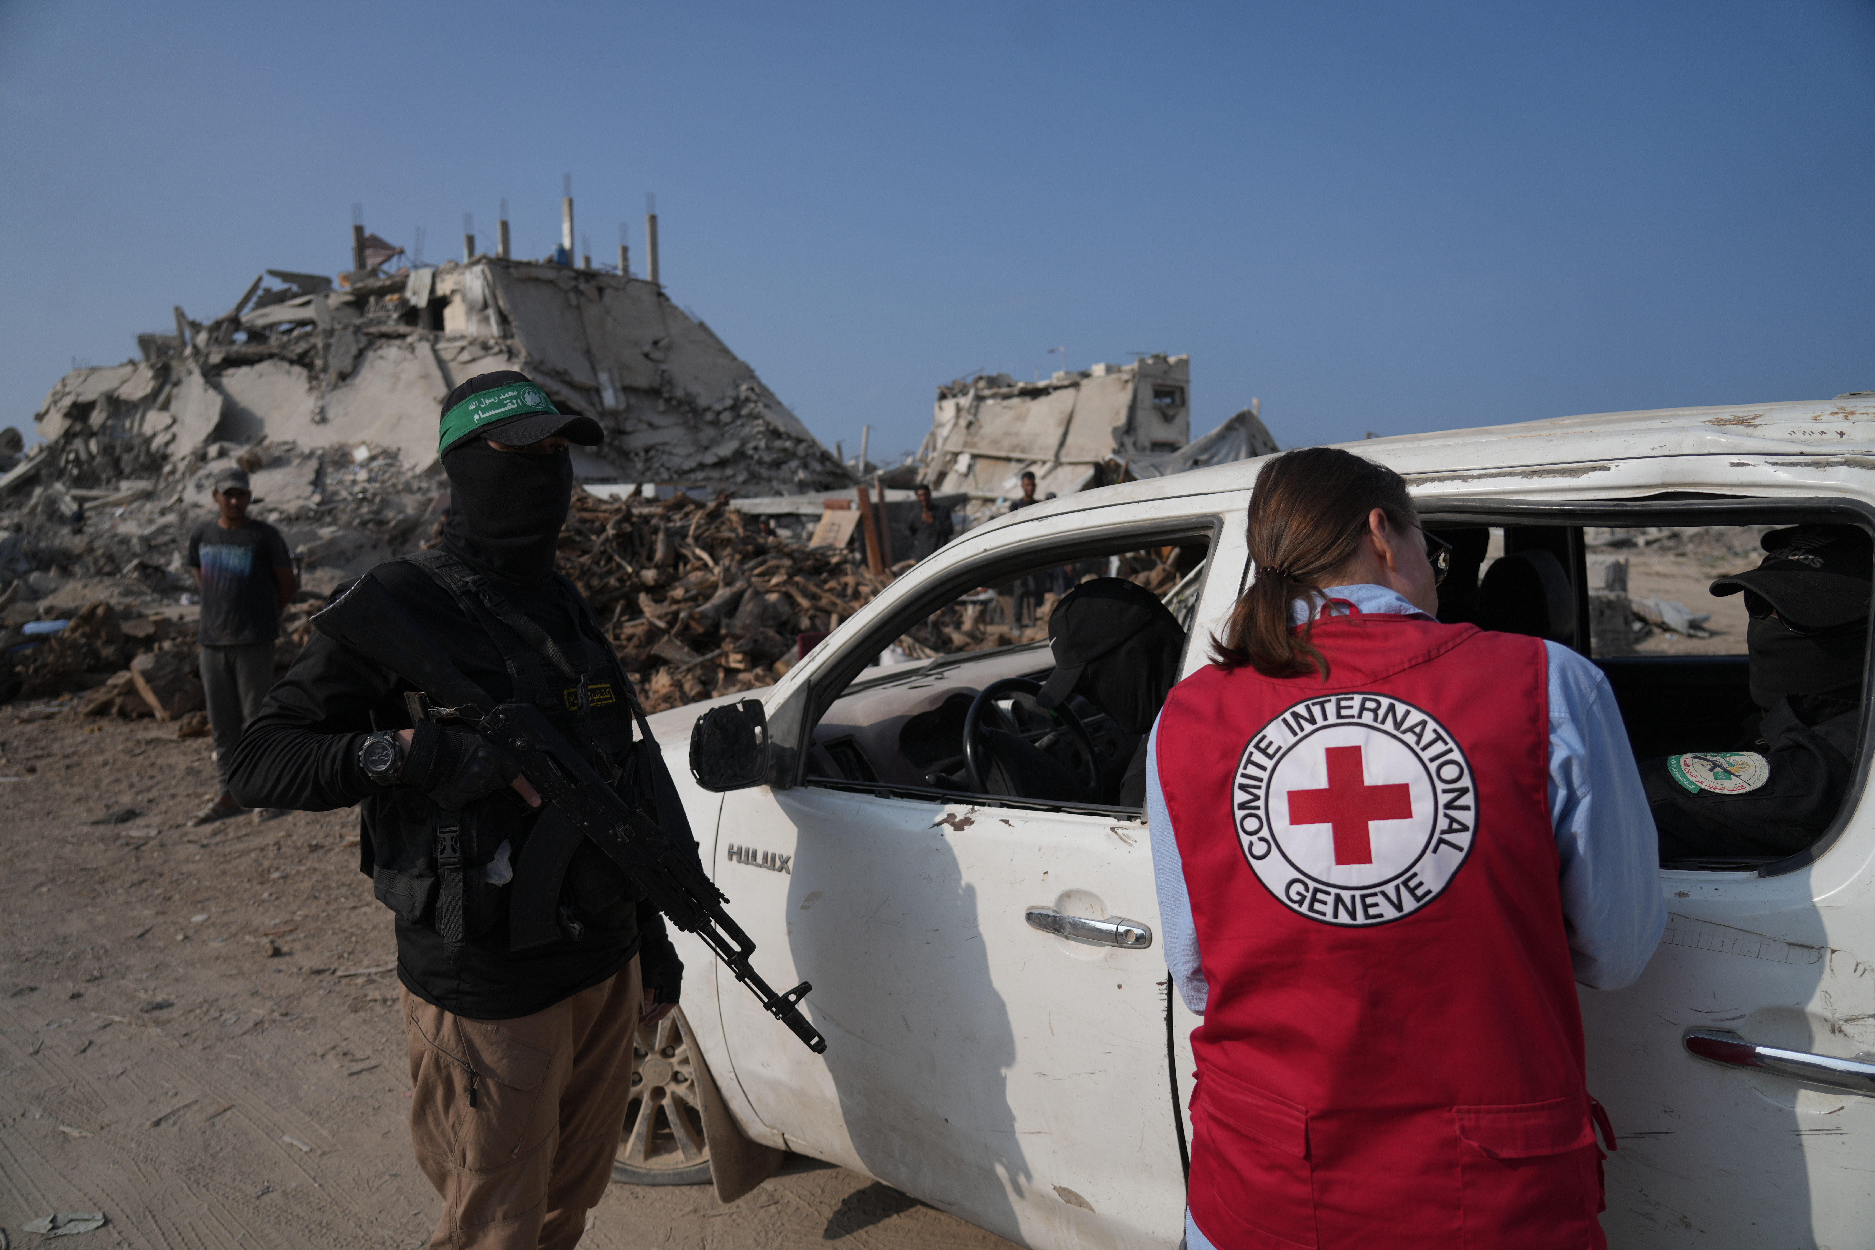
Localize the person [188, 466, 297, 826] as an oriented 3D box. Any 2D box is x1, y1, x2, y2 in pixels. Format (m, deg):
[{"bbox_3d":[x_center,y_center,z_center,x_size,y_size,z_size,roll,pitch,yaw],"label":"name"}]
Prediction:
[{"bbox_3d":[-3.475,0.092,6.250,0.520,1.740,0.380,-1,6,-8],"label":"person"}]

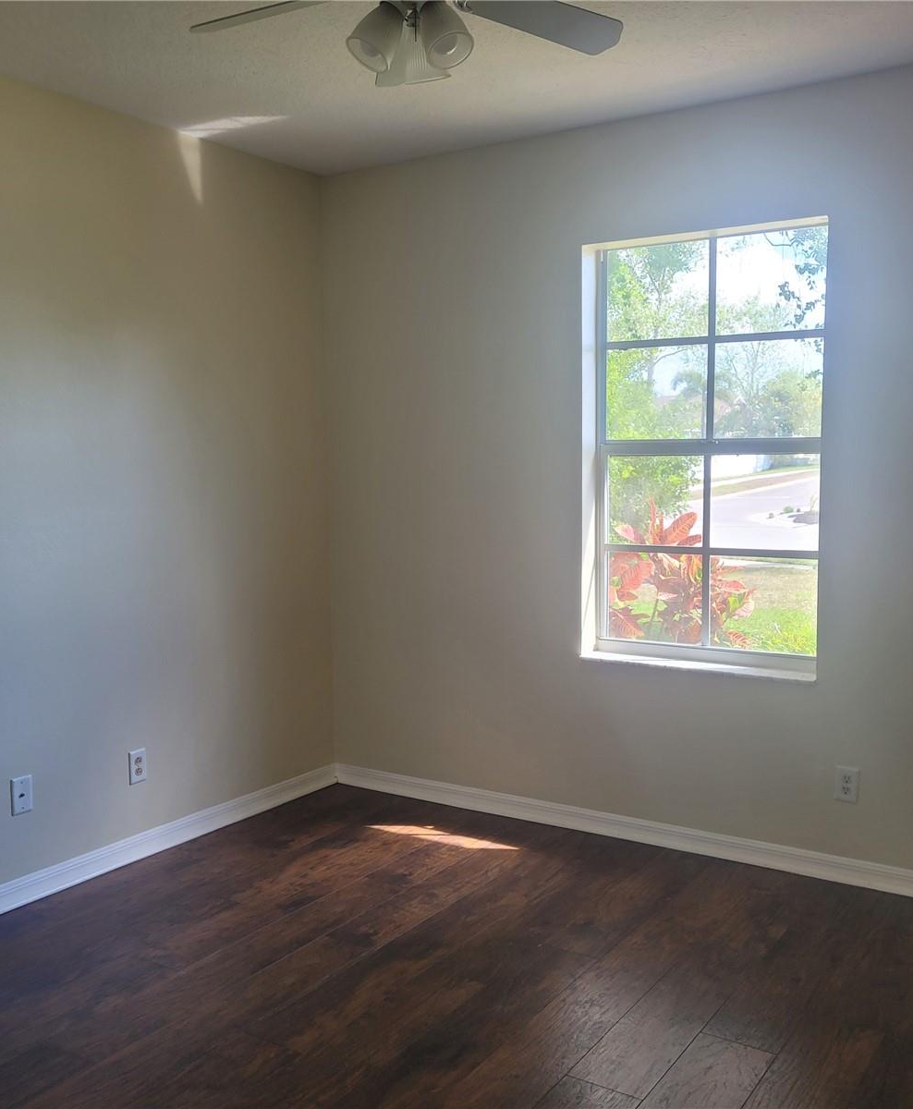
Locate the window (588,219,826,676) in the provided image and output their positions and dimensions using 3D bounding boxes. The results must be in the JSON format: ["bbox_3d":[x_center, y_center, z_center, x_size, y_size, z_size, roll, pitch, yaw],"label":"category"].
[{"bbox_3d":[0.860,-0.354,3.891,0.870,1.500,0.130,3,6,33],"label":"window"}]

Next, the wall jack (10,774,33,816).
[{"bbox_3d":[-1.383,0.768,3.540,0.008,0.118,0.074,3,6,33],"label":"wall jack"}]

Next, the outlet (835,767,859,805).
[{"bbox_3d":[1.276,0.755,3.635,0.074,0.118,0.008,3,6,33],"label":"outlet"}]

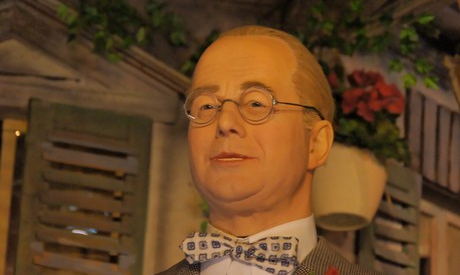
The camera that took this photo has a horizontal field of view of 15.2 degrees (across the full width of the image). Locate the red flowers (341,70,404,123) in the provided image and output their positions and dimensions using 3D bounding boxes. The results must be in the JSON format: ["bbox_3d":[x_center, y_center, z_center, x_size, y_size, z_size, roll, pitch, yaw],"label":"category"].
[{"bbox_3d":[0.248,-0.071,3.000,0.112,0.095,0.100,0,-13,15],"label":"red flowers"}]

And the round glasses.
[{"bbox_3d":[0.029,-0.026,2.099,0.136,0.052,0.120,-3,-9,31],"label":"round glasses"}]

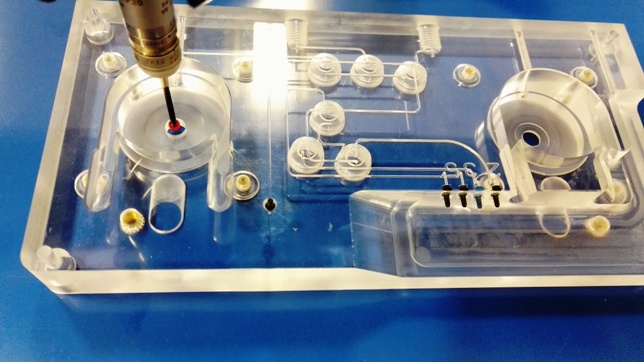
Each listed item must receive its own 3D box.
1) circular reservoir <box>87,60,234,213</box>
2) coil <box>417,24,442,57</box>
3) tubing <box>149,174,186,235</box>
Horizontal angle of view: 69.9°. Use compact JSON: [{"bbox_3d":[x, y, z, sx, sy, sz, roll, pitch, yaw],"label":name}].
[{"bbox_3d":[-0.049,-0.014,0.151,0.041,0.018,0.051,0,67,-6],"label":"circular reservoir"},{"bbox_3d":[0.040,-0.052,0.170,0.008,0.008,0.009,1,65,-5],"label":"coil"},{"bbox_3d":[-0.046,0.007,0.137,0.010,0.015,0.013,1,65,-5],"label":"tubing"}]

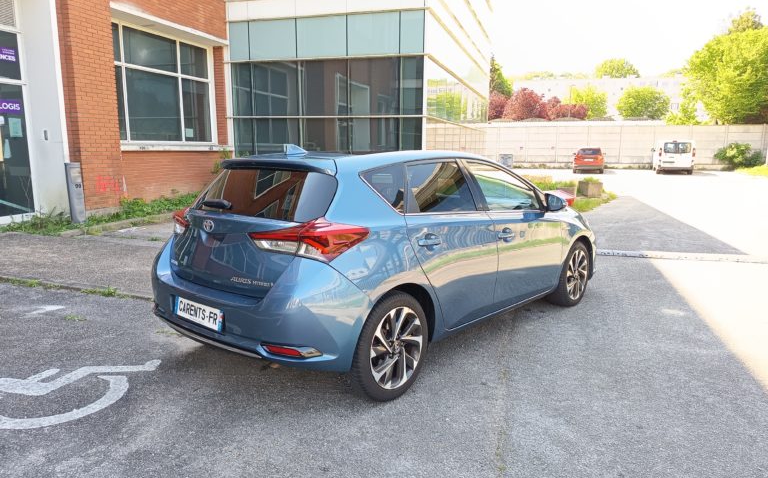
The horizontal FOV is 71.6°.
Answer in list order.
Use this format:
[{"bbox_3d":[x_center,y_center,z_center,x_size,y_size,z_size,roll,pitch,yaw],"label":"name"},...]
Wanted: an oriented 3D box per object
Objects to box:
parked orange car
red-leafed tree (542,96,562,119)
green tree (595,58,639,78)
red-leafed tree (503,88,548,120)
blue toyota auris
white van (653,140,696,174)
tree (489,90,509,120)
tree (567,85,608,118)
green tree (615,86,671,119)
[{"bbox_3d":[13.309,-5.135,34.704,1.820,1.630,4.350,4,10,21],"label":"parked orange car"},{"bbox_3d":[17.268,-10.981,54.580,2.700,7.240,2.700,3,10,18],"label":"red-leafed tree"},{"bbox_3d":[45.982,-25.772,106.611,8.310,20.100,8.310,4,10,23],"label":"green tree"},{"bbox_3d":[14.060,-11.156,53.629,4.420,7.850,4.420,3,10,15],"label":"red-leafed tree"},{"bbox_3d":[0.376,-0.035,4.599,1.790,1.480,4.330,9,12,41],"label":"blue toyota auris"},{"bbox_3d":[18.056,-5.095,33.195,1.940,1.970,4.850,4,10,23],"label":"white van"},{"bbox_3d":[11.175,-10.986,53.600,2.730,7.490,2.730,2,9,12],"label":"tree"},{"bbox_3d":[21.650,-12.169,57.692,4.400,8.640,4.400,4,10,21],"label":"tree"},{"bbox_3d":[26.778,-11.673,55.671,5.010,8.370,5.010,5,10,26],"label":"green tree"}]

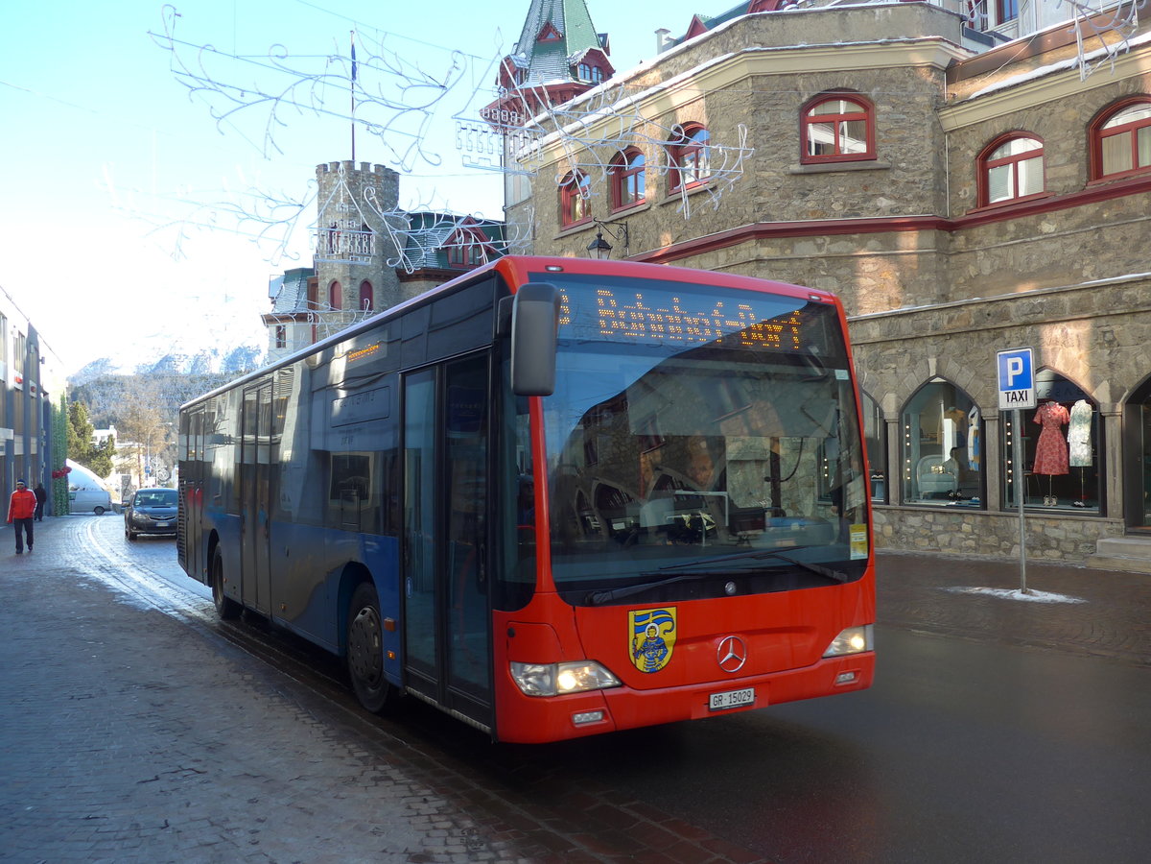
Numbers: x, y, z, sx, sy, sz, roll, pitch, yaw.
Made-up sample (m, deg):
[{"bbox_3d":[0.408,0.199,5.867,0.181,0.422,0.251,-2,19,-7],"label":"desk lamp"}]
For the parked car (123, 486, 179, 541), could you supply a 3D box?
[{"bbox_3d":[-13.080,2.520,30.100,1.770,1.520,4.730,-1,-2,-27],"label":"parked car"}]

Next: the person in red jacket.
[{"bbox_3d":[-13.410,2.050,23.450,0.660,1.810,0.420,-1,-1,-26],"label":"person in red jacket"}]

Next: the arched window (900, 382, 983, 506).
[{"bbox_3d":[5.300,0.150,14.020,0.150,1.860,1.360,0,-1,-34],"label":"arched window"}]

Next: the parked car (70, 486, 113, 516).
[{"bbox_3d":[-40.100,5.680,77.500,4.900,1.950,1.920,-1,-1,-22],"label":"parked car"}]

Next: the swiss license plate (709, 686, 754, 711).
[{"bbox_3d":[0.871,1.485,5.370,0.320,0.100,0.020,1,-3,-30],"label":"swiss license plate"}]

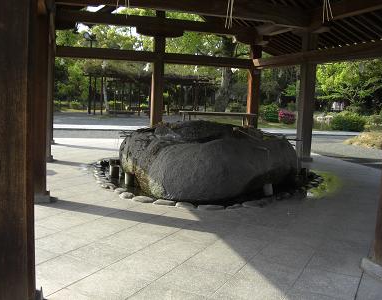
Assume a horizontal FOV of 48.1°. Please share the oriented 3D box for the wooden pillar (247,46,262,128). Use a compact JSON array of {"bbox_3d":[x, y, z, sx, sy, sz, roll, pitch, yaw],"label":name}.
[{"bbox_3d":[2.178,-1.868,14.938,0.320,3.650,0.320,1,7,-17],"label":"wooden pillar"}]

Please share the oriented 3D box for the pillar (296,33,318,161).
[{"bbox_3d":[3.230,-1.428,11.776,0.290,3.570,0.290,1,7,-17],"label":"pillar"}]

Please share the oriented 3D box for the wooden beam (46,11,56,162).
[{"bbox_3d":[-3.250,-1.452,9.675,0.320,3.500,0.320,1,7,-17],"label":"wooden beam"}]

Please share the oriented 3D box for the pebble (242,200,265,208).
[{"bbox_3d":[0.938,0.811,6.343,0.370,0.085,0.220,1,7,-18],"label":"pebble"}]

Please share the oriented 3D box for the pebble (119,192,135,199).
[{"bbox_3d":[-0.972,0.701,6.521,0.260,0.090,0.200,6,7,30],"label":"pebble"}]

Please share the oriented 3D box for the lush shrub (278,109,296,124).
[{"bbox_3d":[7.886,-2.783,35.300,1.450,1.280,1.300,3,6,0],"label":"lush shrub"}]

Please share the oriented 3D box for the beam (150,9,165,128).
[{"bbox_3d":[-1.062,-2.229,13.882,0.320,4.300,0.320,1,7,-17],"label":"beam"}]

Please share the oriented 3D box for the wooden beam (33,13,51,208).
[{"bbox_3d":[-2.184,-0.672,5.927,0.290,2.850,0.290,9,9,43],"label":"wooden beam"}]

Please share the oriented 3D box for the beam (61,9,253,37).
[{"bbox_3d":[-0.970,-4.056,13.678,7.000,0.340,0.280,1,7,-17],"label":"beam"}]

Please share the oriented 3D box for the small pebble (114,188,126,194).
[{"bbox_3d":[-1.124,0.659,6.816,0.200,0.085,0.180,7,8,35],"label":"small pebble"}]

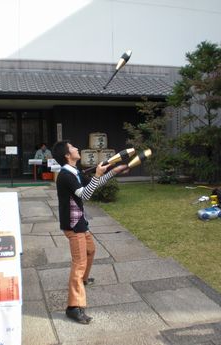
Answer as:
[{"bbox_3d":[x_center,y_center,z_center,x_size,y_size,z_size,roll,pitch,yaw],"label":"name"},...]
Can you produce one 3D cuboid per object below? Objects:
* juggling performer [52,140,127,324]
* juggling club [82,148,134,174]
[{"bbox_3d":[-0.200,0.496,3.735,0.760,1.630,0.700,1,6,6],"label":"juggling performer"},{"bbox_3d":[-0.012,-0.100,3.500,0.520,0.095,0.095,-22,0,0],"label":"juggling club"}]

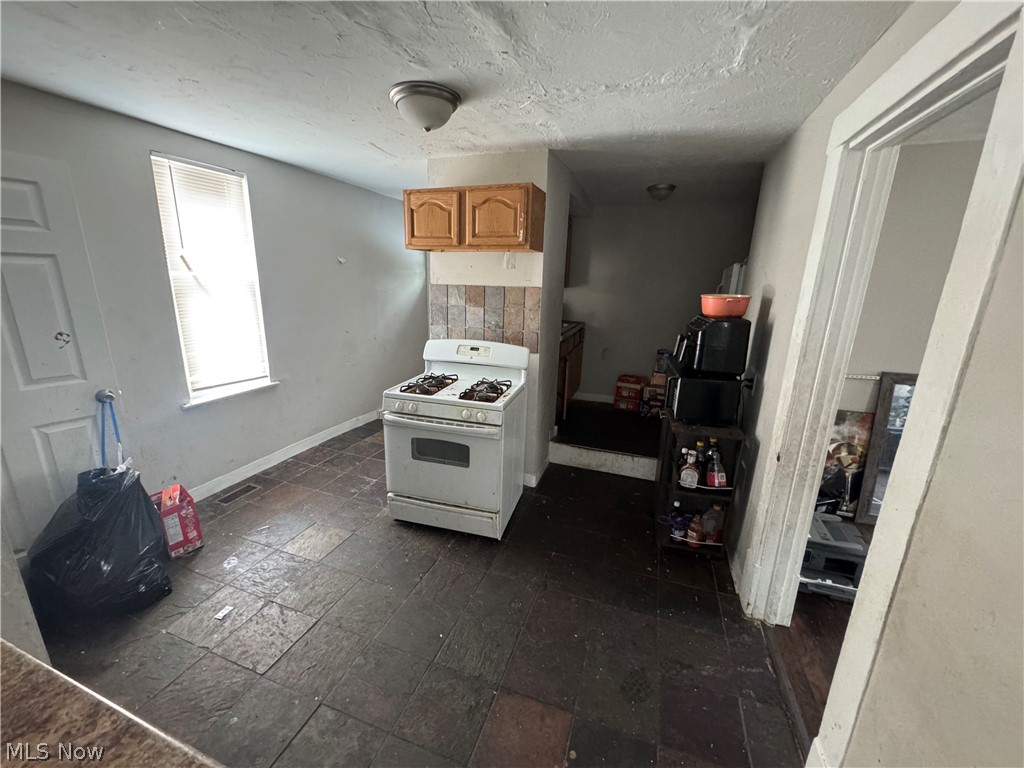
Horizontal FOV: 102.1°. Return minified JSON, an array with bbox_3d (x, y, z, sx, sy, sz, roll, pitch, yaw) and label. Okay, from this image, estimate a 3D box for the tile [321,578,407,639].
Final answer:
[{"bbox_3d":[-0.724,1.114,2.068,0.300,0.013,0.300,6,15,18],"label":"tile"}]

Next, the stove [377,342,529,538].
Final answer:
[{"bbox_3d":[-0.353,0.343,2.769,0.760,1.175,0.660,6,15,14],"label":"stove"}]

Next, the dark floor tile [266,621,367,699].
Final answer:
[{"bbox_3d":[-0.833,1.189,1.798,0.303,0.010,0.303,7,15,18],"label":"dark floor tile"}]

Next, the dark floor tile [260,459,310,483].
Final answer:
[{"bbox_3d":[-1.867,0.727,3.415,0.302,0.010,0.302,7,16,18],"label":"dark floor tile"}]

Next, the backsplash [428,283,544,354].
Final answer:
[{"bbox_3d":[-0.216,-0.497,3.130,0.890,0.465,0.012,7,15,18],"label":"backsplash"}]

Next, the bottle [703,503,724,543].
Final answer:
[{"bbox_3d":[1.241,0.849,2.557,0.115,0.268,0.110,7,16,18],"label":"bottle"}]

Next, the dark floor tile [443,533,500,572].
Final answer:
[{"bbox_3d":[-0.232,1.016,2.547,0.303,0.010,0.303,7,15,18],"label":"dark floor tile"}]

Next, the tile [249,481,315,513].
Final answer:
[{"bbox_3d":[-1.680,0.834,3.037,0.302,0.010,0.302,7,16,18],"label":"tile"}]

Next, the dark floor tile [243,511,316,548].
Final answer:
[{"bbox_3d":[-1.494,0.942,2.658,0.302,0.010,0.302,7,16,18],"label":"dark floor tile"}]

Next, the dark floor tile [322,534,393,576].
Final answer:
[{"bbox_3d":[-0.900,0.996,2.429,0.300,0.012,0.300,7,16,18],"label":"dark floor tile"}]

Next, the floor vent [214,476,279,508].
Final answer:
[{"bbox_3d":[-2.018,0.813,3.056,0.137,0.012,0.285,7,16,18],"label":"floor vent"}]

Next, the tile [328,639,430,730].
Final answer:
[{"bbox_3d":[-0.541,1.224,1.700,0.303,0.010,0.303,7,15,18],"label":"tile"}]

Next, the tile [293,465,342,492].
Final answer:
[{"bbox_3d":[-1.577,0.763,3.318,0.302,0.010,0.302,7,16,18],"label":"tile"}]

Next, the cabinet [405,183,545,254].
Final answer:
[{"bbox_3d":[-0.256,-1.103,2.819,0.905,0.385,0.325,7,15,18],"label":"cabinet"}]

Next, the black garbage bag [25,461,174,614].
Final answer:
[{"bbox_3d":[-2.102,0.758,2.089,0.510,0.590,0.530,14,19,39],"label":"black garbage bag"}]

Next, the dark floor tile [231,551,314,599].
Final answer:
[{"bbox_3d":[-1.307,1.049,2.280,0.302,0.010,0.302,7,16,18],"label":"dark floor tile"}]

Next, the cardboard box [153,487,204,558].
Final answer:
[{"bbox_3d":[-1.925,0.786,2.378,0.170,0.350,0.155,13,18,34],"label":"cardboard box"}]

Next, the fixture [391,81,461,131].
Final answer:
[{"bbox_3d":[-0.411,-1.288,1.986,0.336,0.150,0.336,2,14,0],"label":"fixture"}]

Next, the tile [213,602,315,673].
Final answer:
[{"bbox_3d":[-1.113,1.148,1.888,0.300,0.013,0.300,6,15,18],"label":"tile"}]

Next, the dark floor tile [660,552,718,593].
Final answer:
[{"bbox_3d":[1.033,1.085,2.442,0.302,0.010,0.302,7,16,18],"label":"dark floor tile"}]

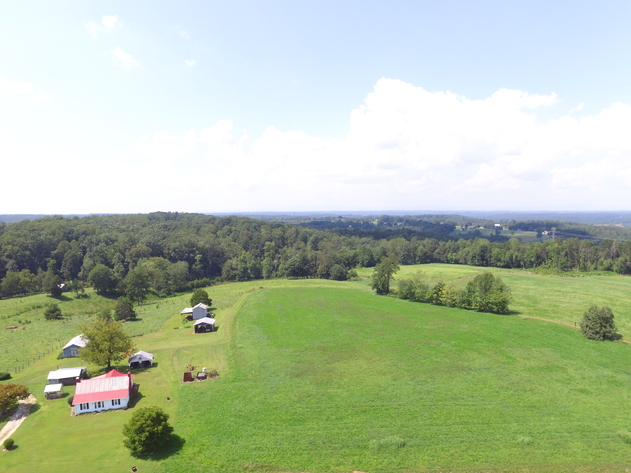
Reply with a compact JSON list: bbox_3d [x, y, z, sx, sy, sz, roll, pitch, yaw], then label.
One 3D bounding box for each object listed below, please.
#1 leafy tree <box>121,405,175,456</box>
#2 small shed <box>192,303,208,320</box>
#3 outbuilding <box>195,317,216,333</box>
[{"bbox_3d":[-35.924,41.725,78.714,9.810,8.600,9.810,0,4,0],"label":"leafy tree"},{"bbox_3d":[-55.838,36.290,176.949,6.310,6.000,5.960,-1,4,-13],"label":"small shed"},{"bbox_3d":[-47.801,38.313,157.581,7.790,4.580,6.210,-1,4,-10],"label":"outbuilding"}]

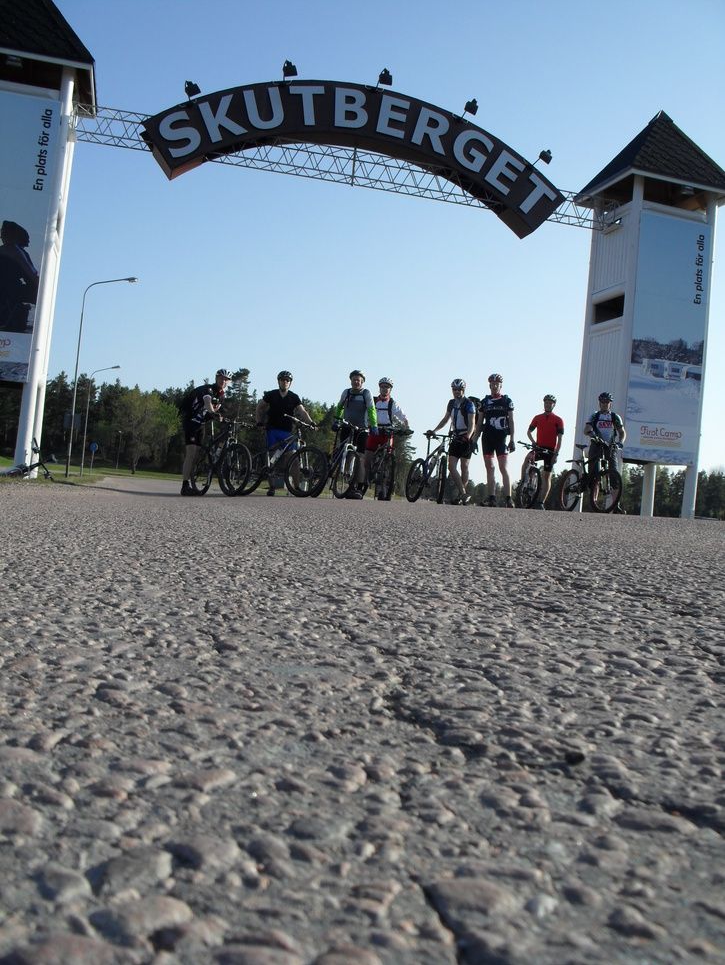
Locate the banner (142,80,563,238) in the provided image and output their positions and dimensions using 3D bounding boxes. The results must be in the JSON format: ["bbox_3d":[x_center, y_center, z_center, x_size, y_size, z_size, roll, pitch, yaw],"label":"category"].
[{"bbox_3d":[0.007,-5.342,15.709,6.891,1.843,0.543,6,-1,-13],"label":"banner"}]

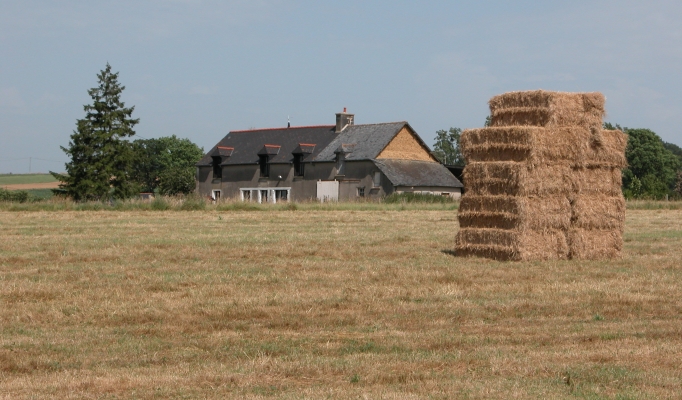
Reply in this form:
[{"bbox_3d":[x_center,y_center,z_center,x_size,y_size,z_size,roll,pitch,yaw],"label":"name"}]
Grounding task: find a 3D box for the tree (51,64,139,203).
[{"bbox_3d":[-23.800,-6.450,222.000,8.350,13.500,8.000,0,0,0],"label":"tree"}]

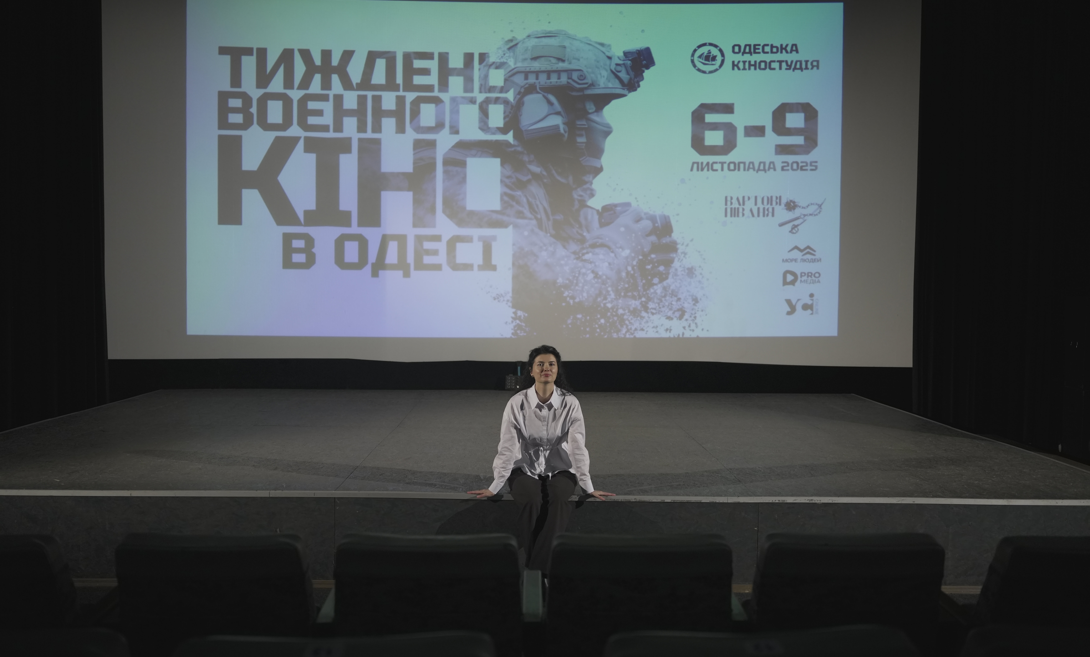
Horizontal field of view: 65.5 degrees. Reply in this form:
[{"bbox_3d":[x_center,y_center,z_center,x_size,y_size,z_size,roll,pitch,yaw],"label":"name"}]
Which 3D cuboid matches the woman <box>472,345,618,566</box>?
[{"bbox_3d":[-0.020,0.780,4.830,0.830,1.360,0.740,0,3,-1],"label":"woman"}]

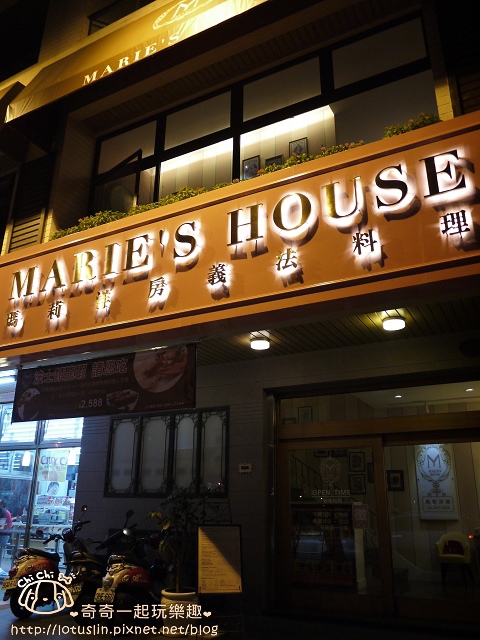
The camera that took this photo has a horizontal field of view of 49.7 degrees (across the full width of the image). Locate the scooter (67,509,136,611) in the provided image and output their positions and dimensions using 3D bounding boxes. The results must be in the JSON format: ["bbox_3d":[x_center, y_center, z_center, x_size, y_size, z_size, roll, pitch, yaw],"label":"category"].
[{"bbox_3d":[-1.653,3.271,6.828,0.680,1.180,1.740,-5,-20,15],"label":"scooter"}]

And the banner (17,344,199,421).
[{"bbox_3d":[-2.127,0.980,7.673,3.489,0.883,0.030,-10,-22,26],"label":"banner"}]

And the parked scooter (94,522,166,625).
[{"bbox_3d":[-1.213,3.191,6.505,0.660,1.120,1.700,-5,-20,15],"label":"parked scooter"}]

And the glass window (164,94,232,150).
[{"bbox_3d":[-0.727,-3.379,8.800,1.308,0.747,0.060,-10,-22,26],"label":"glass window"}]

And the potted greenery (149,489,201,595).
[{"bbox_3d":[-0.797,2.672,6.331,0.630,1.211,0.630,0,-19,0],"label":"potted greenery"}]

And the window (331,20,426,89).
[{"bbox_3d":[1.968,-3.815,7.437,1.296,0.729,0.060,-10,-22,26],"label":"window"}]

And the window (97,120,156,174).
[{"bbox_3d":[-2.074,-3.157,9.479,1.309,0.755,0.060,-10,-22,26],"label":"window"}]

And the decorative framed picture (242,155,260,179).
[{"bbox_3d":[0.207,-2.681,9.190,0.329,0.453,0.030,-10,-22,26],"label":"decorative framed picture"}]

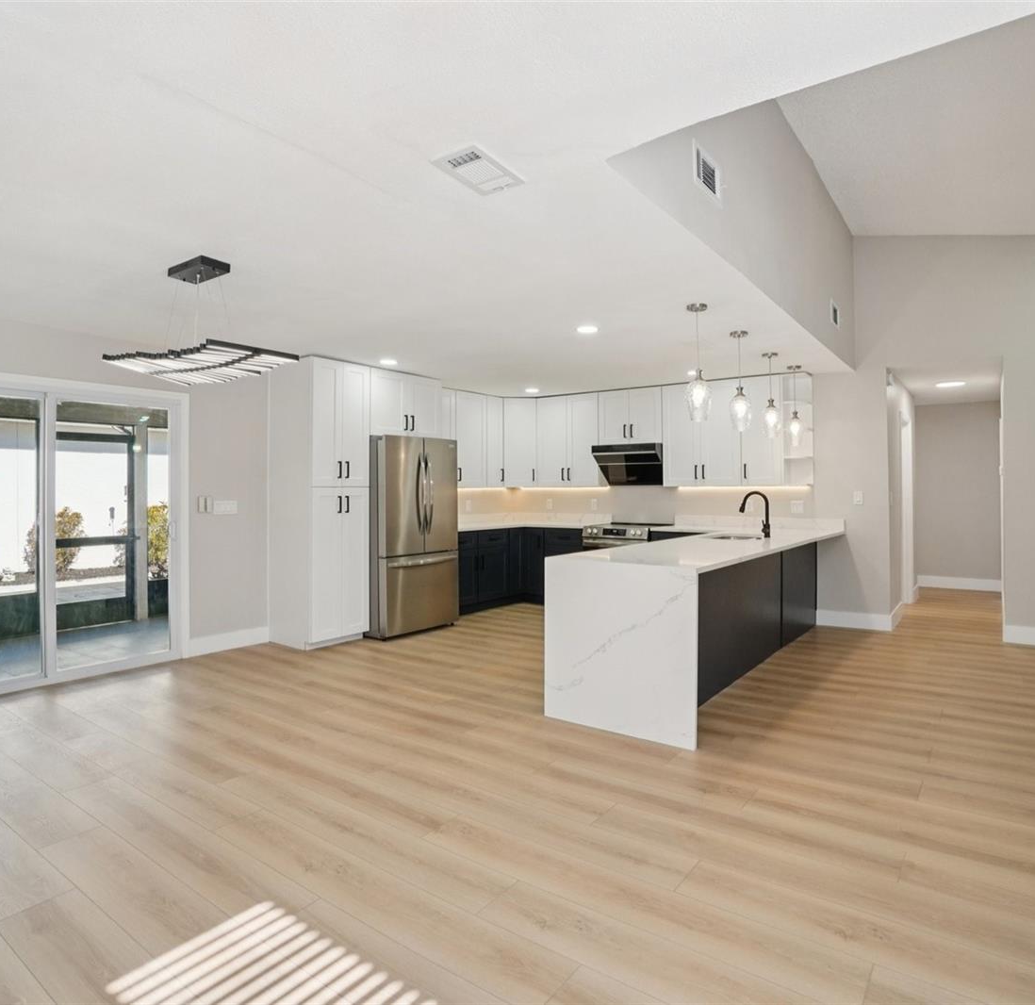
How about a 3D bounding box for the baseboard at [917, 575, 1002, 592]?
[{"bbox_3d":[5.819,1.085,8.277,0.930,0.148,0.018,0,0,38],"label":"baseboard"}]

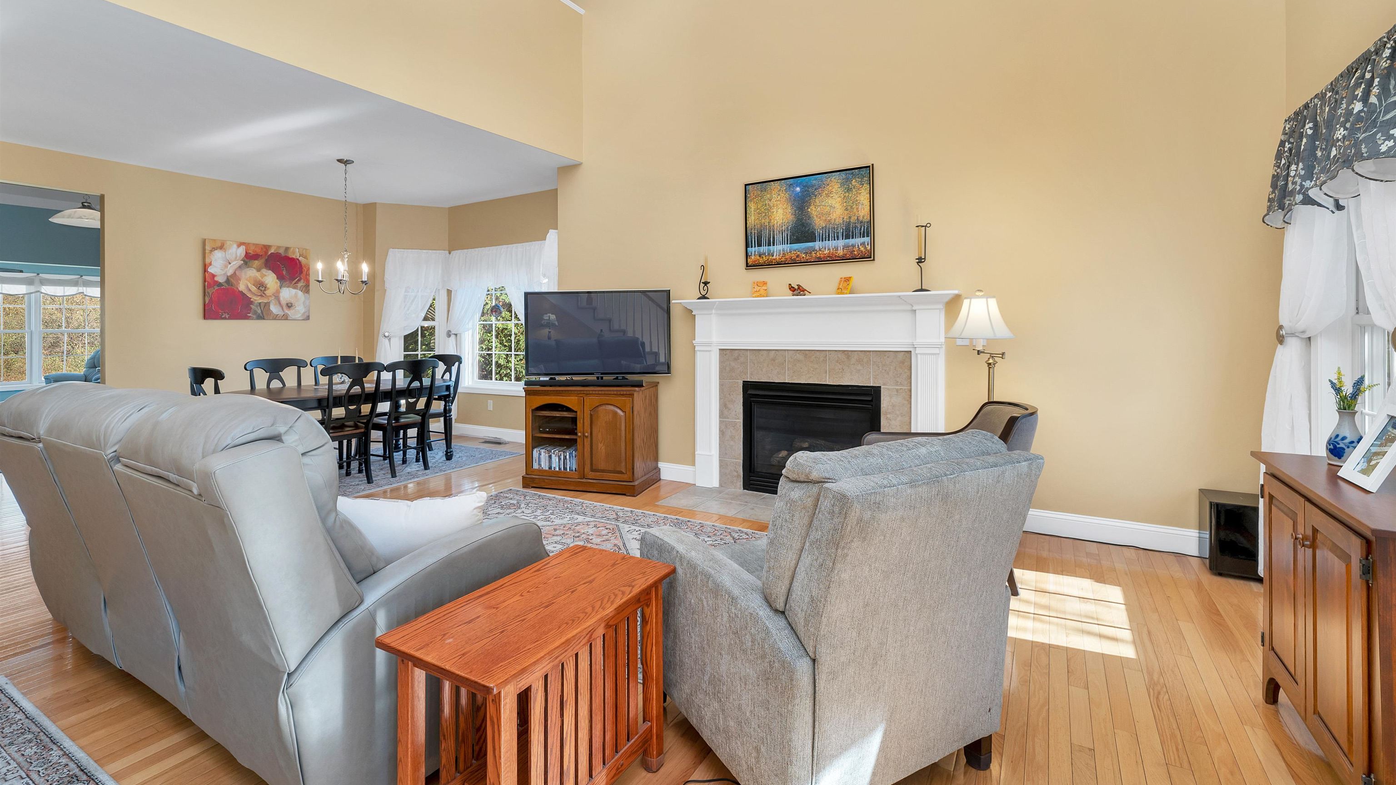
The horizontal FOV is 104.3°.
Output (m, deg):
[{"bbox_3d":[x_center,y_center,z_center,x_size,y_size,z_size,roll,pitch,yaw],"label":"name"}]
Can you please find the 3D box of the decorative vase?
[{"bbox_3d":[2.059,0.144,1.730,0.085,0.175,0.085,0,5,0],"label":"decorative vase"}]

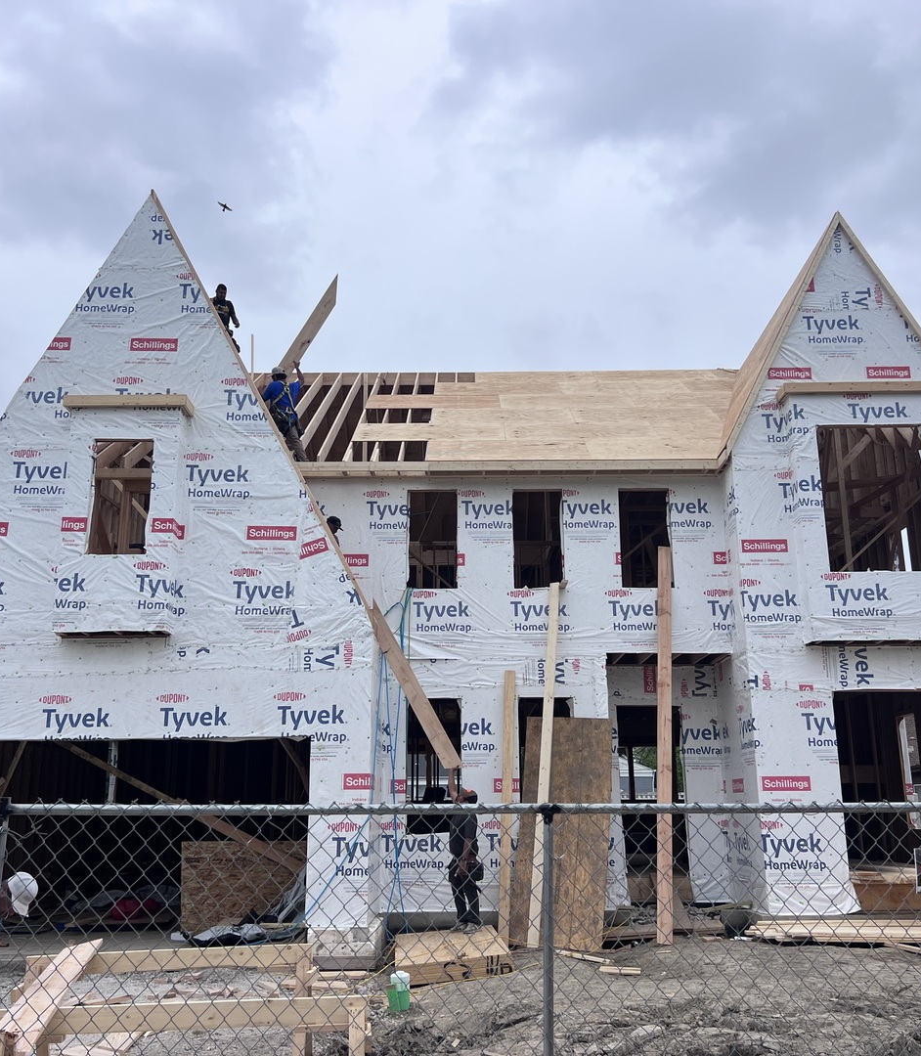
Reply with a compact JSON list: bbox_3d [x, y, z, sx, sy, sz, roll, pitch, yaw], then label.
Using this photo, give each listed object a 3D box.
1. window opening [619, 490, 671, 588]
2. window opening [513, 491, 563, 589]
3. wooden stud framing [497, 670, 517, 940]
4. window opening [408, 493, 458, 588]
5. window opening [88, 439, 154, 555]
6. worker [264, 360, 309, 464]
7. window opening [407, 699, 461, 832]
[{"bbox_3d":[2.723,0.163,15.557,0.741,1.492,0.160,0,-15,0],"label":"window opening"},{"bbox_3d":[1.151,0.169,15.558,0.724,1.484,0.160,0,-15,0],"label":"window opening"},{"bbox_3d":[0.631,3.706,14.266,0.145,3.638,0.045,2,-21,1],"label":"wooden stud framing"},{"bbox_3d":[-0.402,0.175,15.559,0.728,1.484,0.160,0,-15,0],"label":"window opening"},{"bbox_3d":[-4.183,-0.374,13.084,0.731,1.472,0.160,0,-15,0],"label":"window opening"},{"bbox_3d":[-2.690,-1.692,16.201,0.650,1.750,0.600,2,-15,-8],"label":"worker"},{"bbox_3d":[-0.359,3.302,14.718,0.752,1.809,0.160,0,-15,0],"label":"window opening"}]

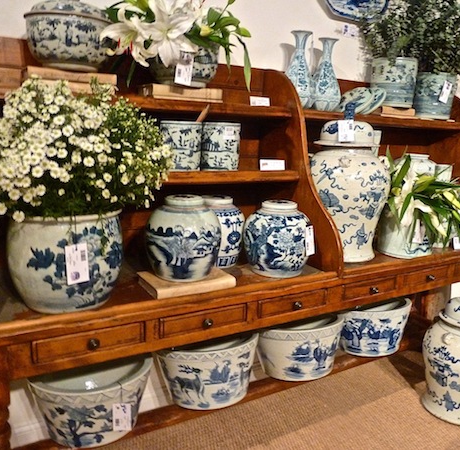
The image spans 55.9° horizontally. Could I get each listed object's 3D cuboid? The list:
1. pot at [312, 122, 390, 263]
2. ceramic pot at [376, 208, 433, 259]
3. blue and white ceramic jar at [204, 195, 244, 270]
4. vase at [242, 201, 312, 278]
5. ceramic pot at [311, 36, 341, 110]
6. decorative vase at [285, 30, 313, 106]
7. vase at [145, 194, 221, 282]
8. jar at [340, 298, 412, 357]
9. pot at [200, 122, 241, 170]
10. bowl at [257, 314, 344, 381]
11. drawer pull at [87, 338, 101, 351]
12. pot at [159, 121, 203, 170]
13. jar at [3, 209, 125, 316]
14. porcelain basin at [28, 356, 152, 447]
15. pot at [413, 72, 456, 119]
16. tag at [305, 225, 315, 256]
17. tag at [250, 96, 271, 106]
[{"bbox_3d":[0.525,-0.201,1.994,0.395,0.685,0.395,2,10,0],"label":"pot"},{"bbox_3d":[0.761,0.018,1.881,0.228,0.214,0.228,1,10,0],"label":"ceramic pot"},{"bbox_3d":[-0.050,0.021,1.671,0.216,0.259,0.216,1,10,0],"label":"blue and white ceramic jar"},{"bbox_3d":[0.170,0.044,1.566,0.238,0.254,0.238,1,10,0],"label":"vase"},{"bbox_3d":[0.435,-0.644,1.896,0.107,0.308,0.107,1,10,0],"label":"ceramic pot"},{"bbox_3d":[0.332,-0.718,2.060,0.132,0.360,0.132,2,10,0],"label":"decorative vase"},{"bbox_3d":[-0.147,0.036,1.392,0.243,0.256,0.243,1,10,0],"label":"vase"},{"bbox_3d":[0.644,0.441,1.972,0.331,0.222,0.331,-5,11,-29],"label":"jar"},{"bbox_3d":[-0.034,-0.300,1.671,0.151,0.176,0.151,1,10,0],"label":"pot"},{"bbox_3d":[0.337,0.570,2.139,0.415,0.270,0.415,2,10,0],"label":"bowl"},{"bbox_3d":[-0.406,0.356,1.288,0.034,0.034,0.033,-4,12,-30],"label":"drawer pull"},{"bbox_3d":[-0.204,-0.328,1.810,0.173,0.196,0.173,2,10,0],"label":"pot"},{"bbox_3d":[-0.457,0.090,1.229,0.302,0.261,0.302,-5,11,-29],"label":"jar"},{"bbox_3d":[-0.522,0.633,1.658,0.442,0.259,0.442,-4,12,-30],"label":"porcelain basin"},{"bbox_3d":[1.197,-0.738,2.569,0.227,0.280,0.227,2,10,0],"label":"pot"},{"bbox_3d":[0.288,0.057,1.545,0.006,0.108,0.059,9,13,40],"label":"tag"},{"bbox_3d":[0.118,-0.476,1.678,0.091,0.036,0.012,-5,11,-29],"label":"tag"}]

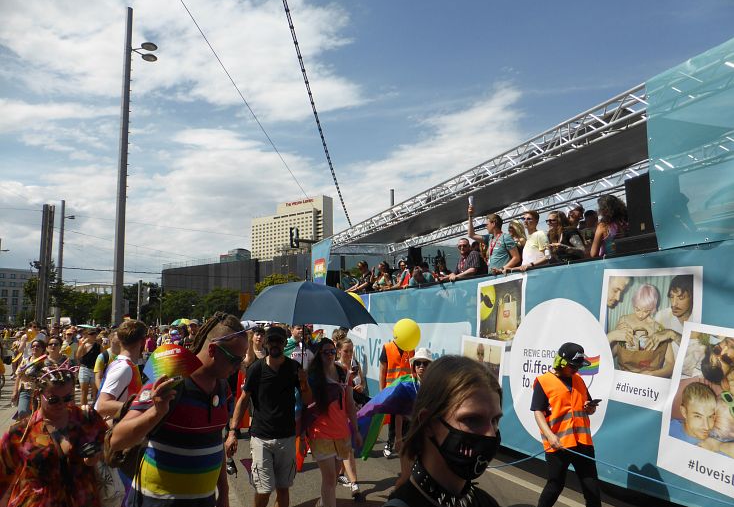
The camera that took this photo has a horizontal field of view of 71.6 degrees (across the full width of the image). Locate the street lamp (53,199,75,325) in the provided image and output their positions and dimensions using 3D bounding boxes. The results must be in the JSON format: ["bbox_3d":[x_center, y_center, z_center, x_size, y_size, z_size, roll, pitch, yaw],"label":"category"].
[{"bbox_3d":[-25.508,1.716,43.206,1.150,12.600,1.150,4,-9,-31],"label":"street lamp"}]

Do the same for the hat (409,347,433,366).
[{"bbox_3d":[0.605,1.135,5.650,0.270,0.155,0.290,-2,-8,6],"label":"hat"}]

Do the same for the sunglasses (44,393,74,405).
[{"bbox_3d":[-1.531,0.726,2.530,0.140,0.050,0.145,14,4,40],"label":"sunglasses"}]

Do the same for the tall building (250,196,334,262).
[{"bbox_3d":[-59.214,7.791,397.512,71.000,96.000,17.000,-6,-9,33],"label":"tall building"}]

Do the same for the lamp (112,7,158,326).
[{"bbox_3d":[-7.770,-2.184,17.275,1.200,12.800,1.250,3,-8,-26],"label":"lamp"}]

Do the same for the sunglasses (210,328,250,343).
[{"bbox_3d":[-0.550,0.332,2.050,0.160,0.050,0.145,-19,-14,21],"label":"sunglasses"}]

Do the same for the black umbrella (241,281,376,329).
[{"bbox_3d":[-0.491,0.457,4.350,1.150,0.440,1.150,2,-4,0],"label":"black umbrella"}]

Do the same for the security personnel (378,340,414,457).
[{"bbox_3d":[0.397,1.845,6.891,0.560,1.790,0.360,0,-8,-10],"label":"security personnel"}]

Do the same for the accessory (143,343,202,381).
[{"bbox_3d":[-0.774,0.439,2.030,0.235,0.155,0.035,-11,-5,-13],"label":"accessory"}]

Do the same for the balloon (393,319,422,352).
[{"bbox_3d":[0.444,0.898,5.600,0.295,0.360,0.295,-1,-8,0],"label":"balloon"}]

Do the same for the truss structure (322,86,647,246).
[{"bbox_3d":[1.817,-0.658,8.876,2.250,0.400,9.800,2,-8,-21],"label":"truss structure"}]

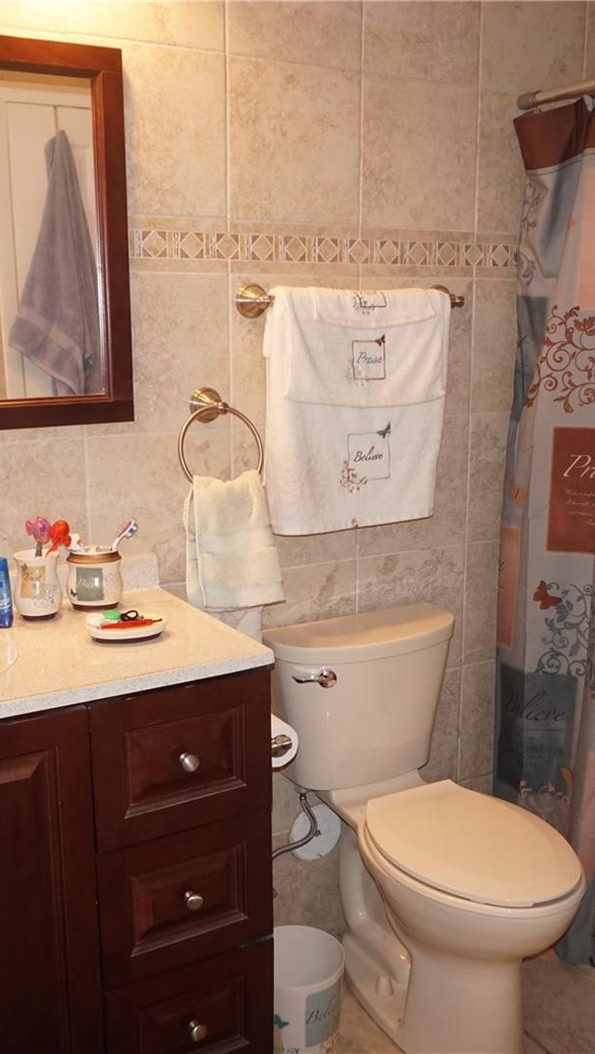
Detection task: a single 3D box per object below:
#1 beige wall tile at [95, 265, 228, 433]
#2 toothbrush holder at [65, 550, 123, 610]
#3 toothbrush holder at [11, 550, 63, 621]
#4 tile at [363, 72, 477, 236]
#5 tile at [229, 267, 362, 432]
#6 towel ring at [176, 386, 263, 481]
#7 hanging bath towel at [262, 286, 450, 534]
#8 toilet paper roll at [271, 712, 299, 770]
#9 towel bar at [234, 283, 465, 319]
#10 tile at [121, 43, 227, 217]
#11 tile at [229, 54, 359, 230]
[{"bbox_3d":[-0.269,-0.333,2.037,0.305,0.302,0.010,-6,13,-28],"label":"beige wall tile"},{"bbox_3d":[-0.374,0.094,1.938,0.101,0.104,0.101,-1,11,-3],"label":"toothbrush holder"},{"bbox_3d":[-0.461,0.105,1.869,0.083,0.110,0.083,-1,11,-6],"label":"toothbrush holder"},{"bbox_3d":[0.266,-0.785,2.227,0.302,0.302,0.010,-7,13,-29],"label":"tile"},{"bbox_3d":[-0.003,-0.363,2.183,0.300,0.302,0.010,-6,13,-28],"label":"tile"},{"bbox_3d":[-0.158,-0.163,2.058,0.184,0.212,0.082,-7,13,-29],"label":"towel ring"},{"bbox_3d":[0.125,-0.241,2.176,0.445,0.482,0.070,-7,13,-29],"label":"hanging bath towel"},{"bbox_3d":[-0.053,0.372,1.872,0.076,0.076,0.100,-6,13,-28],"label":"toilet paper roll"},{"bbox_3d":[0.131,-0.467,2.169,0.525,0.067,0.082,-7,13,-29],"label":"towel bar"},{"bbox_3d":[-0.270,-0.732,1.957,0.305,0.302,0.010,-6,13,-28],"label":"tile"},{"bbox_3d":[-0.003,-0.762,2.103,0.300,0.302,0.010,-6,13,-28],"label":"tile"}]

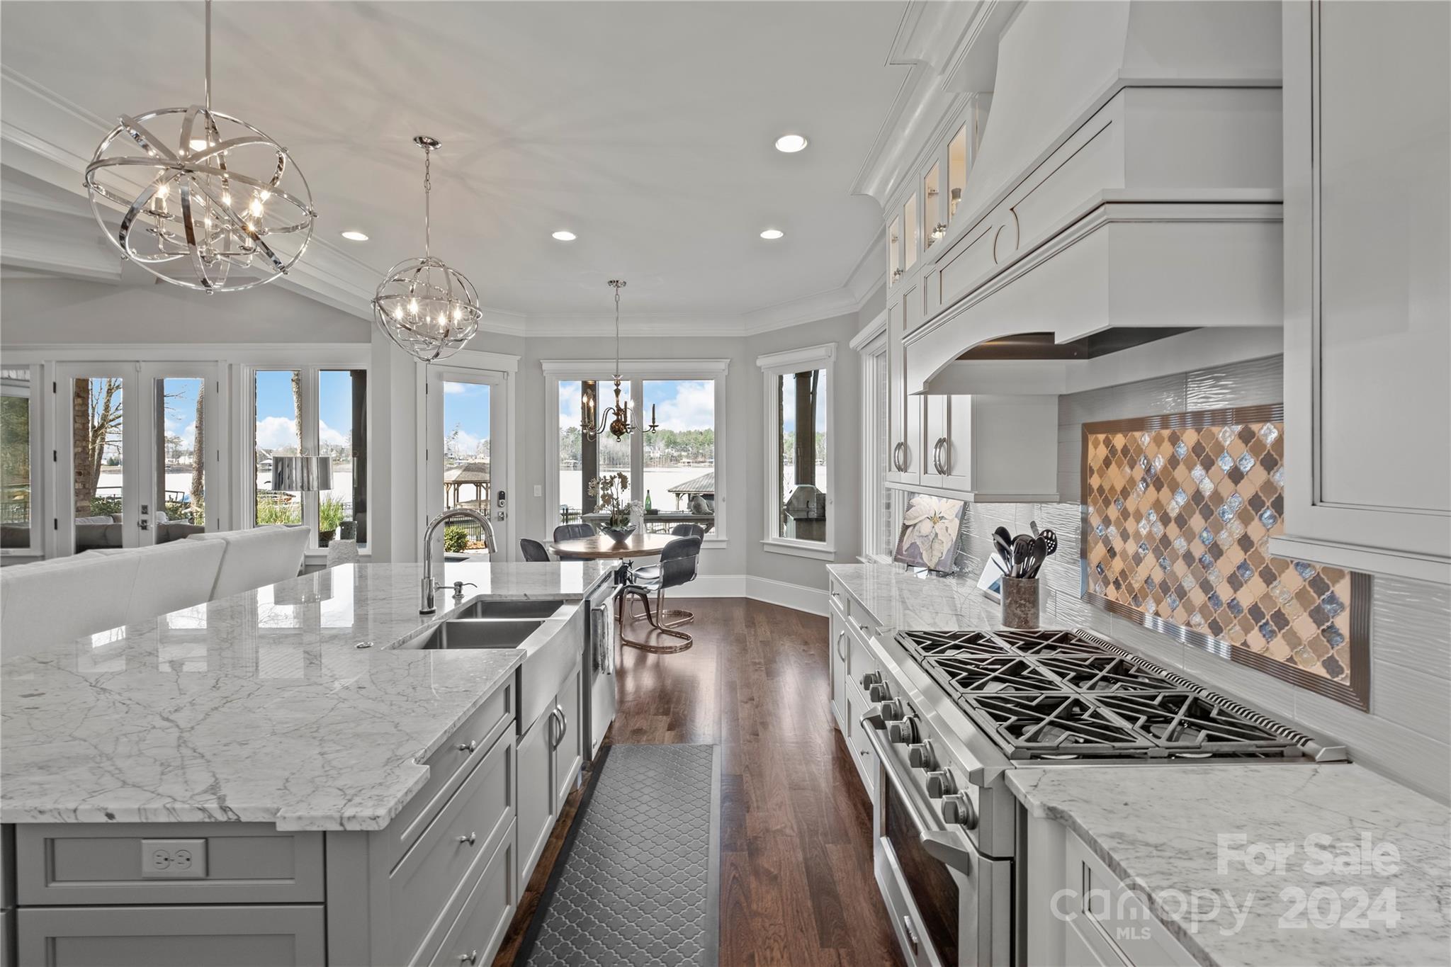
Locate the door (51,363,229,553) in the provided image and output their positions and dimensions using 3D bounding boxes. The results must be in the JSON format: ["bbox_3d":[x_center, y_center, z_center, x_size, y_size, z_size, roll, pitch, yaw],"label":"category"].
[{"bbox_3d":[-5.676,0.051,5.850,1.640,2.460,0.100,0,1,0],"label":"door"}]

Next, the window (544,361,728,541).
[{"bbox_3d":[-0.981,-0.360,6.630,2.020,1.980,0.130,0,1,0],"label":"window"}]

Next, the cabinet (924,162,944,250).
[{"bbox_3d":[1.035,-1.167,2.545,0.330,0.370,0.280,0,1,0],"label":"cabinet"}]

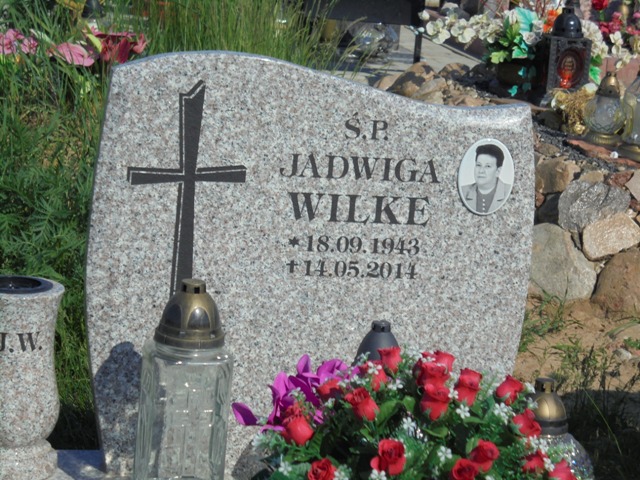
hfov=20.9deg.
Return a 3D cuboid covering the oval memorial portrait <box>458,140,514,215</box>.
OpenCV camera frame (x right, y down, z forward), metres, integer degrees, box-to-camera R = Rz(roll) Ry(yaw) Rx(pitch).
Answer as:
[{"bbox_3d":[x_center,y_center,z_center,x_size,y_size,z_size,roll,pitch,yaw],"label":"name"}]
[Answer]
[{"bbox_3d":[0.258,-0.098,2.690,0.090,0.120,0.010,2,9,-13],"label":"oval memorial portrait"}]

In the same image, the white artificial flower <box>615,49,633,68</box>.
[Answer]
[{"bbox_3d":[0.891,-0.533,5.100,0.055,0.057,0.040,9,13,19],"label":"white artificial flower"}]

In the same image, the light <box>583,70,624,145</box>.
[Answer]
[{"bbox_3d":[0.799,-0.368,4.850,0.117,0.203,0.117,4,12,-1],"label":"light"}]

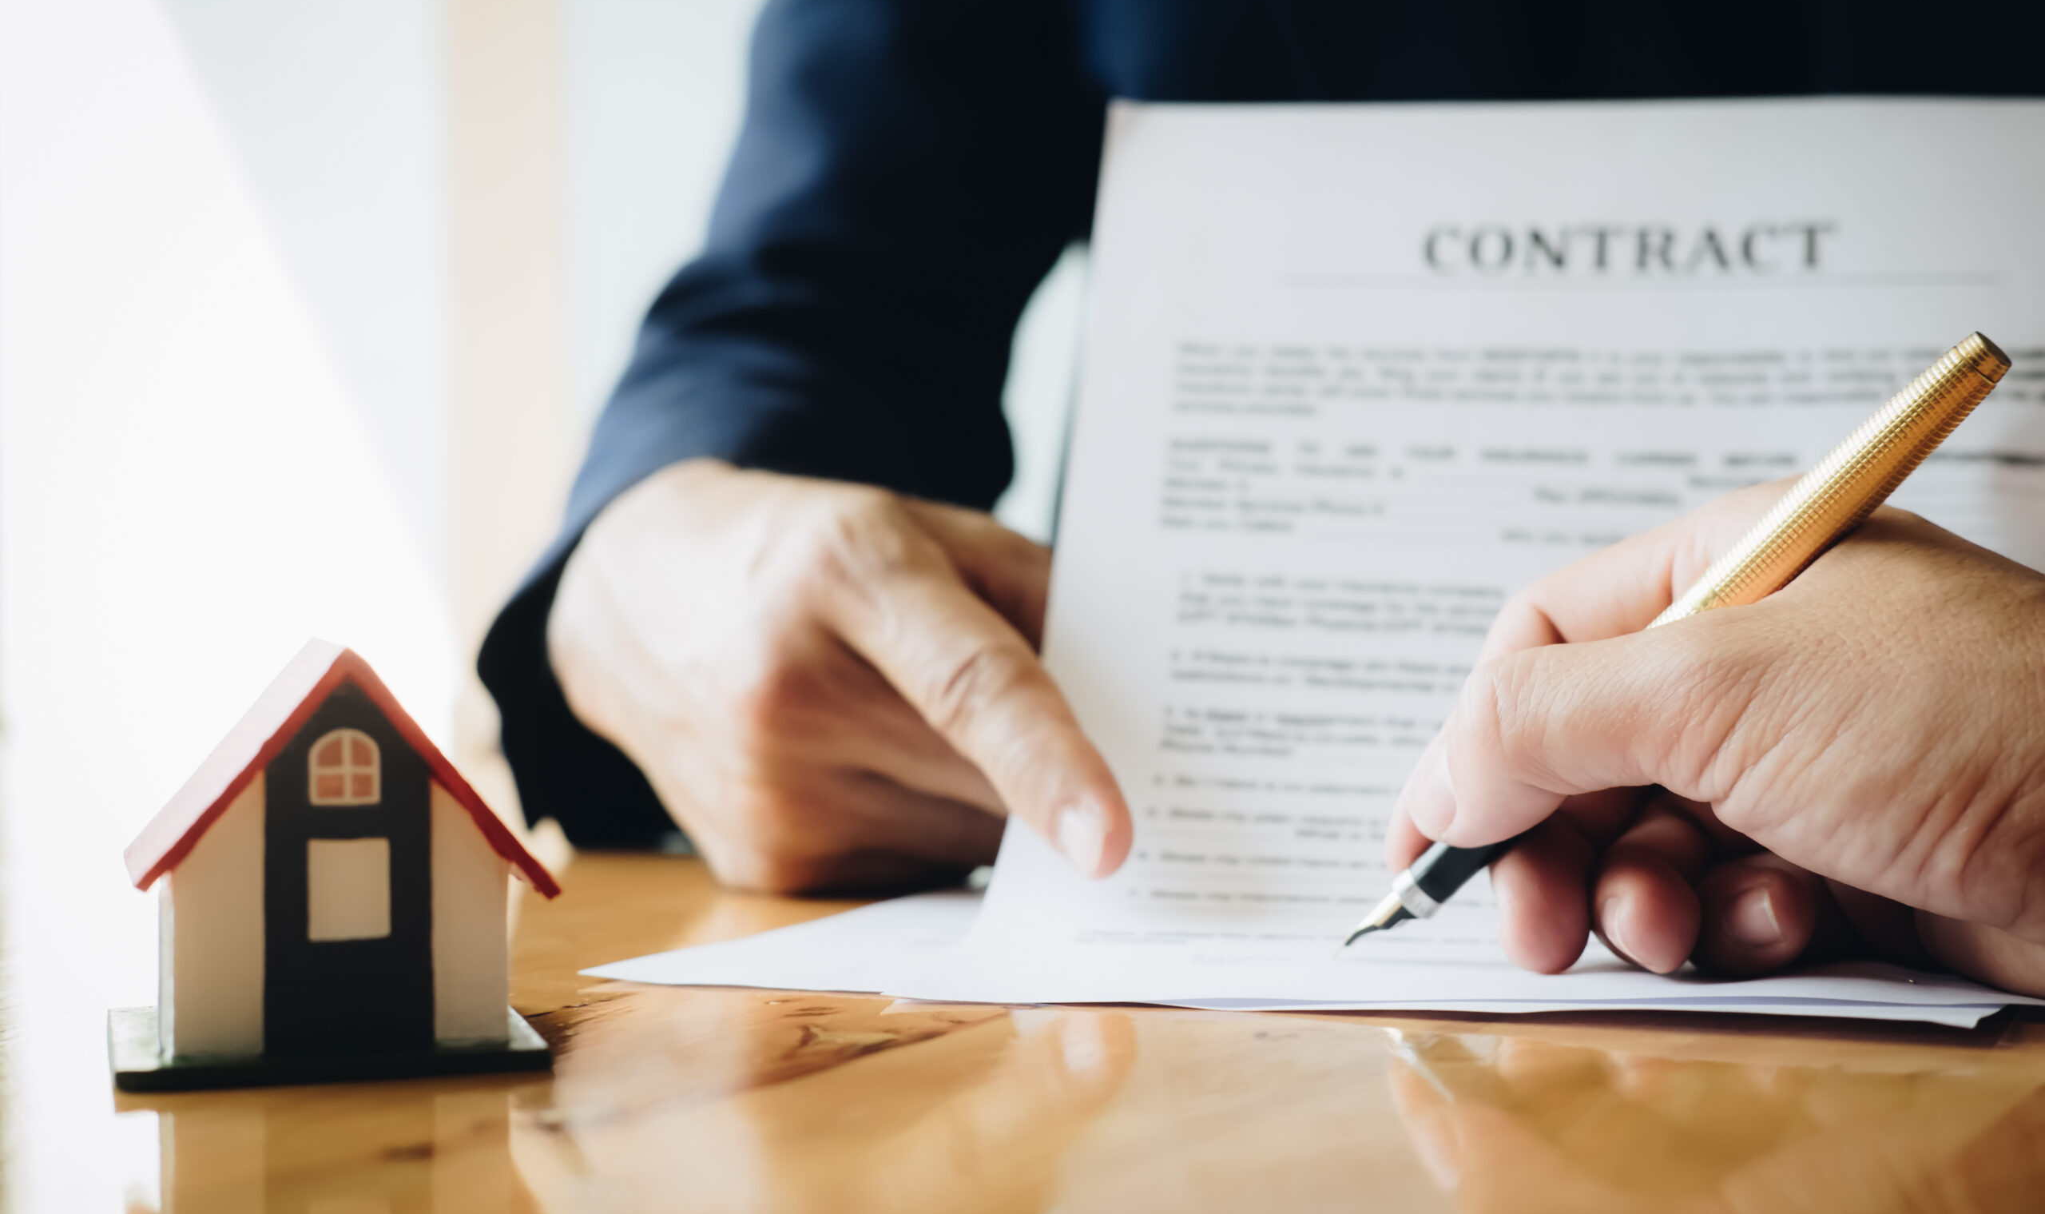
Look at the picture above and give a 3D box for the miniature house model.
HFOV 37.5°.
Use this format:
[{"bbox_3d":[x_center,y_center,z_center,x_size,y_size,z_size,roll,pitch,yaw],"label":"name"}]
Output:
[{"bbox_3d":[-0.087,0.030,0.377,0.051,0.051,0.054,0,1,-18],"label":"miniature house model"}]

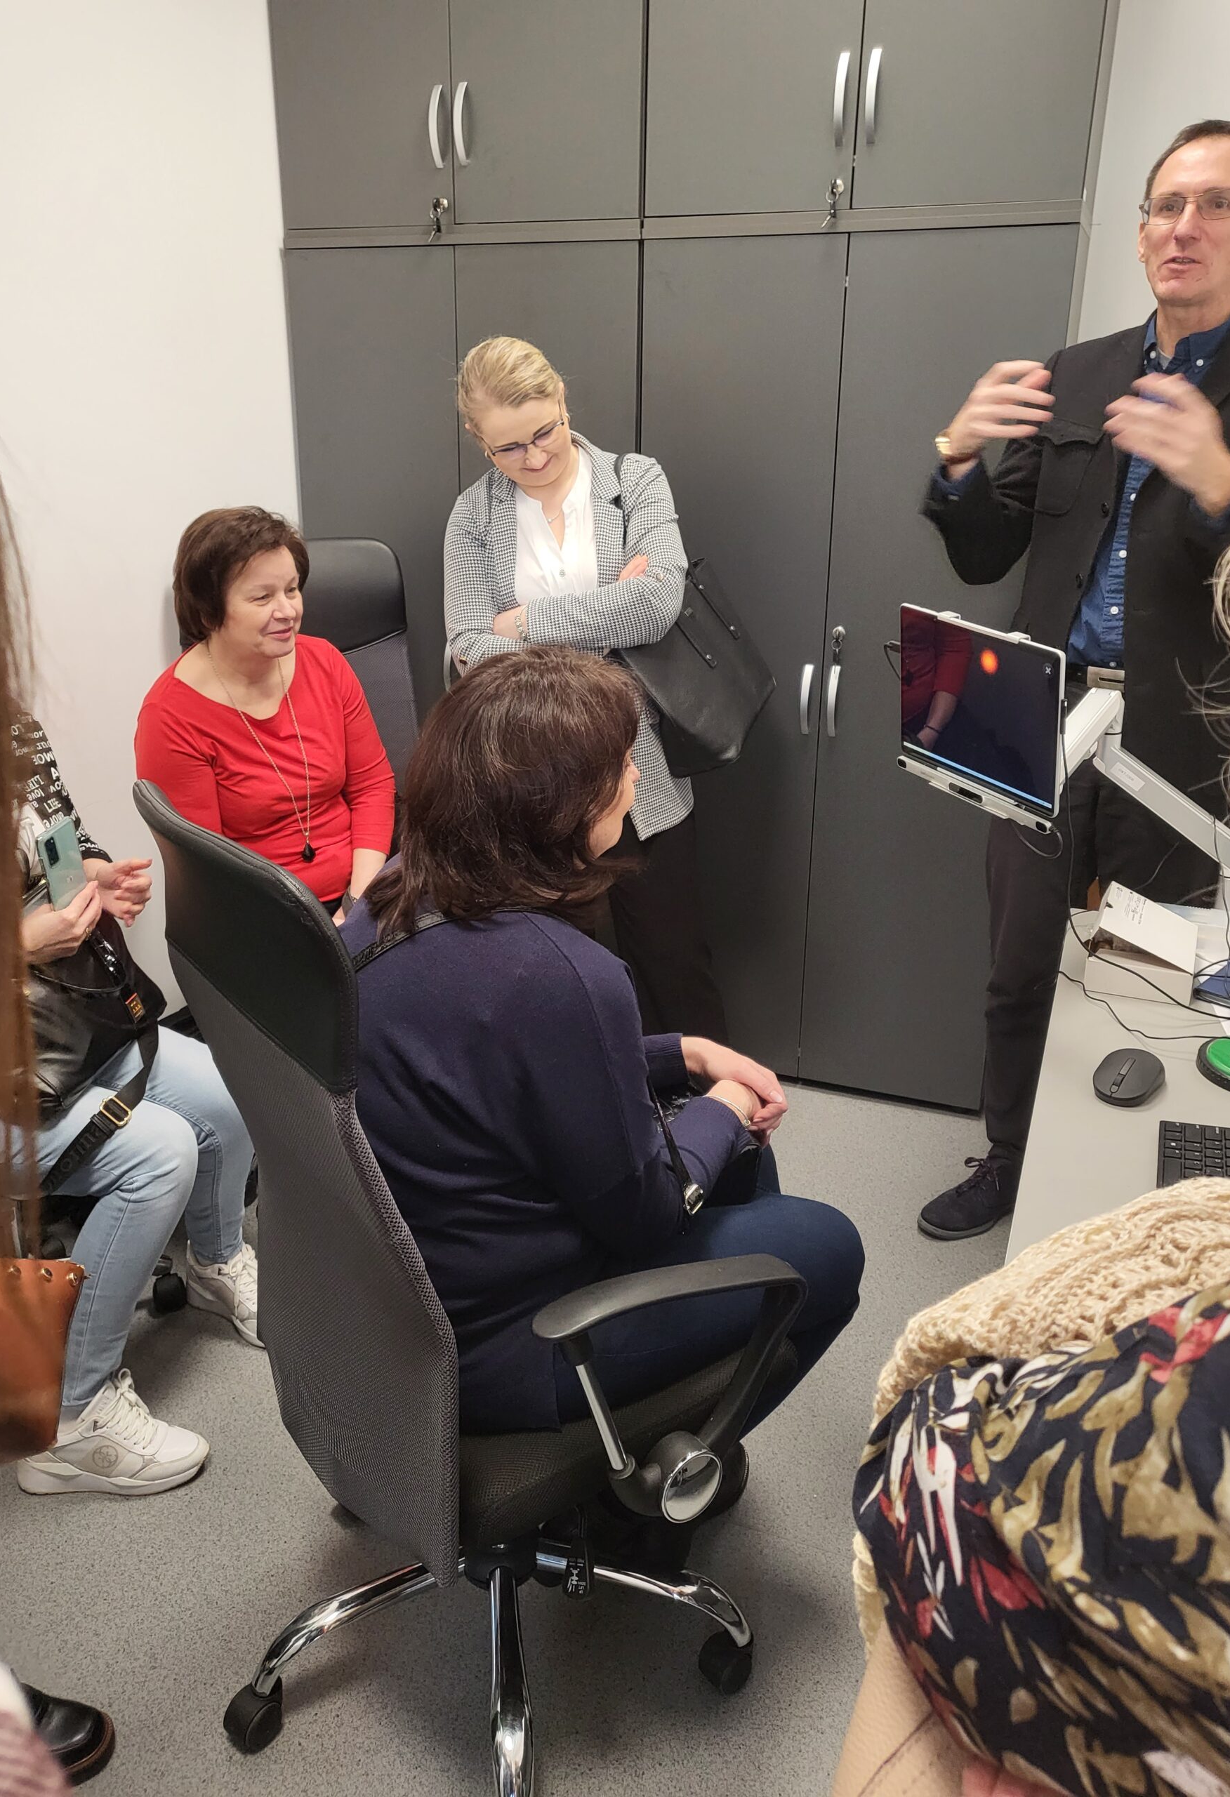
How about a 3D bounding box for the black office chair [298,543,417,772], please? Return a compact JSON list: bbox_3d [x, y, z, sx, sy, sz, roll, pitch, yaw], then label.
[{"bbox_3d":[-0.550,-0.059,2.635,0.610,1.190,0.620,-7,20,-20],"label":"black office chair"}]

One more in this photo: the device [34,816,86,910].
[{"bbox_3d":[-0.739,-0.022,1.820,0.011,0.162,0.077,14,35,44],"label":"device"}]

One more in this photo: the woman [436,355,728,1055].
[{"bbox_3d":[-0.059,-0.264,2.663,0.550,1.580,0.400,1,19,1],"label":"woman"}]

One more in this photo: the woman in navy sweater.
[{"bbox_3d":[-0.028,0.324,1.542,0.660,1.200,0.480,-10,22,-28],"label":"woman in navy sweater"}]

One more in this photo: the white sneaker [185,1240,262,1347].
[{"bbox_3d":[-0.590,0.641,2.245,0.270,0.130,0.100,12,22,30],"label":"white sneaker"}]

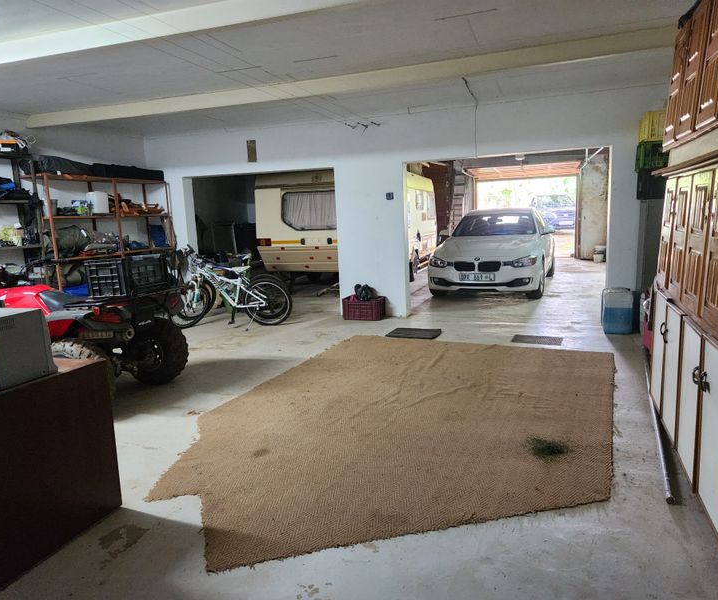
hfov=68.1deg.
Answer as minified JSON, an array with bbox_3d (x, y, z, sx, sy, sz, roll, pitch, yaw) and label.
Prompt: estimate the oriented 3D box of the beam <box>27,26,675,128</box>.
[{"bbox_3d":[-0.608,-2.016,5.084,6.850,0.155,0.080,1,9,20],"label":"beam"}]

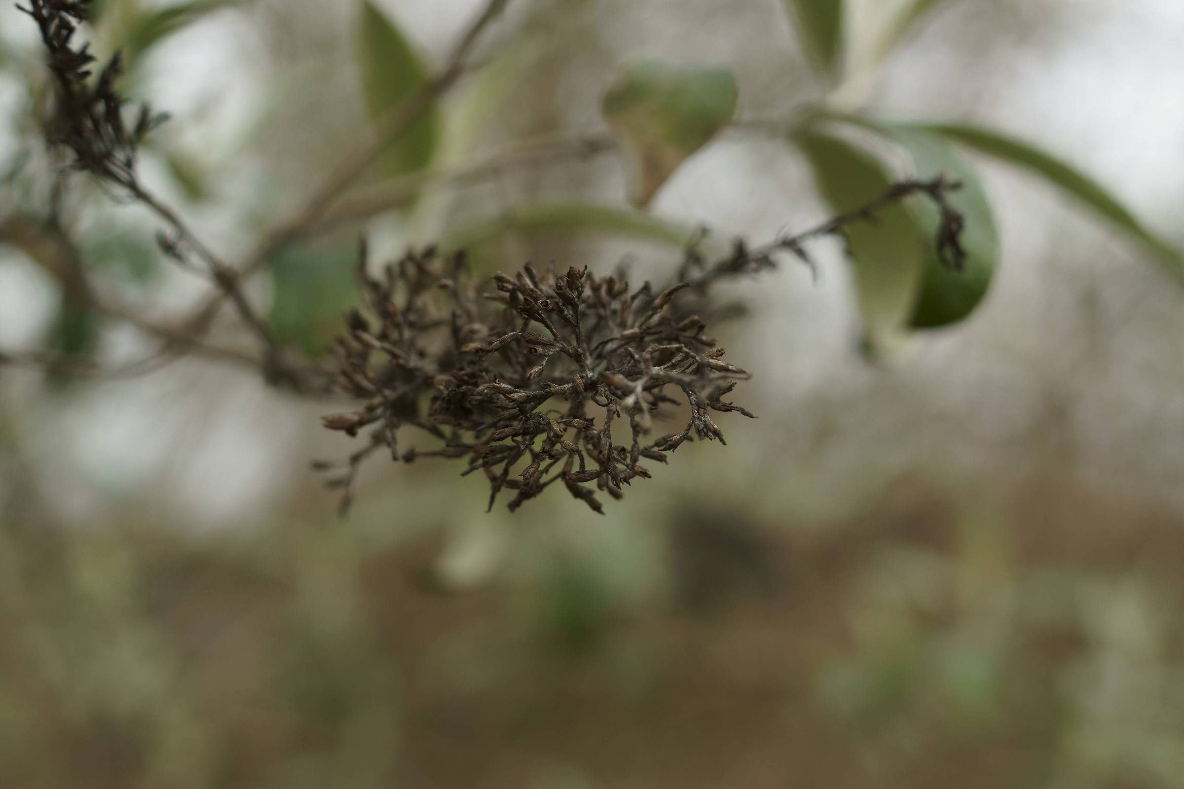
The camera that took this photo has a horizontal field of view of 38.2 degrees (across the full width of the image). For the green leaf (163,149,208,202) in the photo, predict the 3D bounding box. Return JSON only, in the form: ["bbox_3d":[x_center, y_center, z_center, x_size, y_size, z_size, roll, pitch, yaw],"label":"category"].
[{"bbox_3d":[-0.138,-0.074,0.580,0.009,0.021,0.011,-35,3,0],"label":"green leaf"}]

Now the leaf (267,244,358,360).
[{"bbox_3d":[-0.088,-0.030,0.540,0.029,0.037,0.025,0,3,0],"label":"leaf"}]

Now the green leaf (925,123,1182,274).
[{"bbox_3d":[0.143,-0.061,0.530,0.091,0.017,0.025,27,3,0],"label":"green leaf"}]

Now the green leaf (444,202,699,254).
[{"bbox_3d":[-0.006,-0.053,0.550,0.083,0.017,0.025,0,3,0],"label":"green leaf"}]

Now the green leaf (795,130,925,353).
[{"bbox_3d":[0.084,-0.049,0.510,0.027,0.069,0.022,-18,3,0],"label":"green leaf"}]

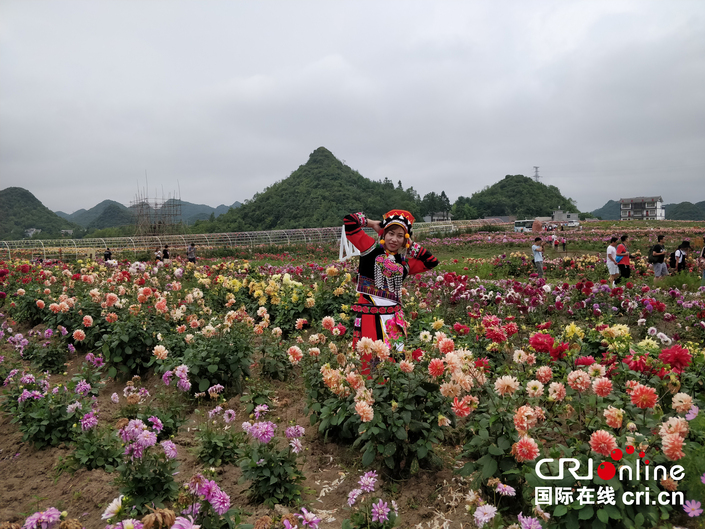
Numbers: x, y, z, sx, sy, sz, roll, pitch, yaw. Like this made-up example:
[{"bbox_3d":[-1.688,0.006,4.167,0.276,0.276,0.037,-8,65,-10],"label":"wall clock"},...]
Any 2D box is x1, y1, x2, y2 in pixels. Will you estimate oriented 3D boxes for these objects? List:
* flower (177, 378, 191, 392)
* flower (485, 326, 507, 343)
[{"bbox_3d":[-1.296,0.928,3.750,0.107,0.107,0.091,-1,4,-19],"label":"flower"},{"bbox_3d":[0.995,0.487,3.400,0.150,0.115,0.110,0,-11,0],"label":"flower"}]

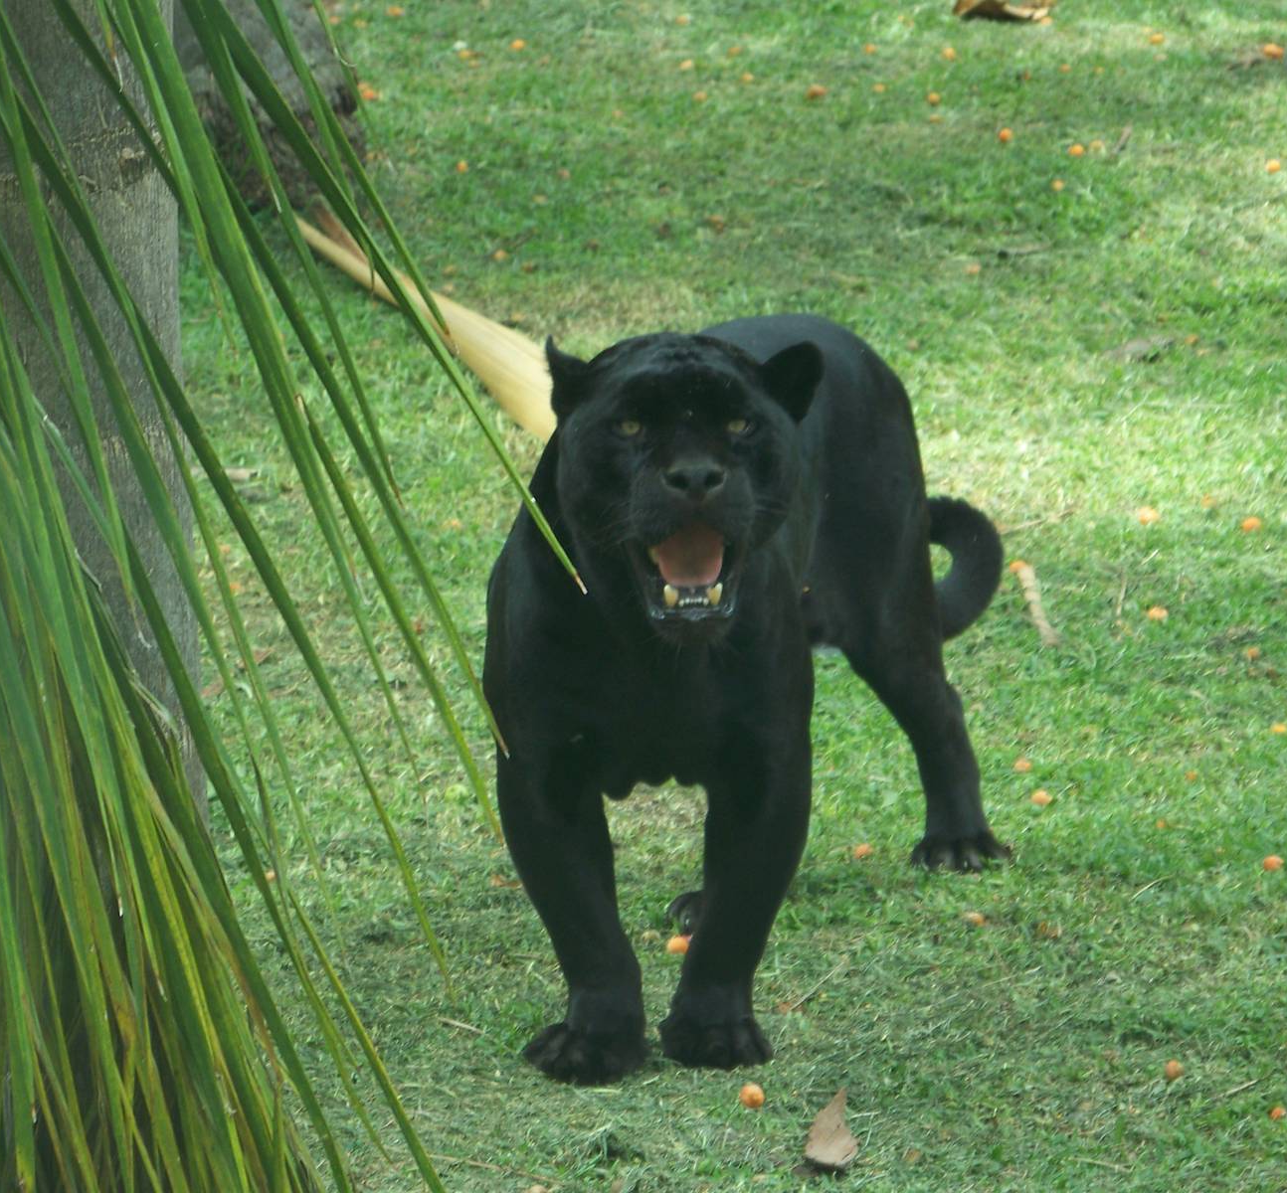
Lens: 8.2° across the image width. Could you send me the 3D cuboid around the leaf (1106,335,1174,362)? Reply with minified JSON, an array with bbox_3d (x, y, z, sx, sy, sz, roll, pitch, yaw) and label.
[{"bbox_3d":[0.607,-0.303,11.000,0.080,0.019,0.050,-5,13,-19],"label":"leaf"}]

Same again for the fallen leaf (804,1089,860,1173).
[{"bbox_3d":[0.159,0.450,7.590,0.048,0.045,0.080,0,13,0],"label":"fallen leaf"}]

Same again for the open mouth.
[{"bbox_3d":[0.035,-0.021,7.560,0.080,0.076,0.075,0,6,-4],"label":"open mouth"}]

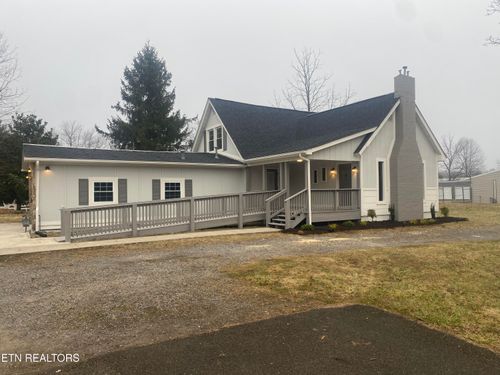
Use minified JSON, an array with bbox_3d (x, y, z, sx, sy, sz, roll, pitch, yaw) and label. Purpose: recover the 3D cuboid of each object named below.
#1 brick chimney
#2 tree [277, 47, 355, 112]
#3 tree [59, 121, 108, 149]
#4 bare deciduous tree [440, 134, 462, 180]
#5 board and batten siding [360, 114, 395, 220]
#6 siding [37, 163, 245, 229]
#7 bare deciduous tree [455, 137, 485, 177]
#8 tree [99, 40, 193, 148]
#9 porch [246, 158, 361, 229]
[{"bbox_3d":[7.750,-2.120,18.520,1.950,7.500,0.650,0,0,-32],"label":"brick chimney"},{"bbox_3d":[6.184,-5.813,36.000,7.500,15.026,7.500,0,0,0],"label":"tree"},{"bbox_3d":[-24.387,-4.057,55.000,7.300,11.514,7.300,0,0,0],"label":"tree"},{"bbox_3d":[27.835,-2.820,52.000,3.400,9.040,3.400,0,0,0],"label":"bare deciduous tree"},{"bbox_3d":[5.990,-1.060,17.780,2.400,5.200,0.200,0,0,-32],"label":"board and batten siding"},{"bbox_3d":[-3.970,0.370,15.860,8.800,2.350,0.200,0,0,-32],"label":"siding"},{"bbox_3d":[34.059,-3.089,58.000,4.500,9.577,4.500,0,0,0],"label":"bare deciduous tree"},{"bbox_3d":[-8.905,-5.328,32.000,7.800,14.057,7.800,0,0,0],"label":"tree"},{"bbox_3d":[2.410,0.200,17.600,4.000,2.900,3.700,0,0,-32],"label":"porch"}]

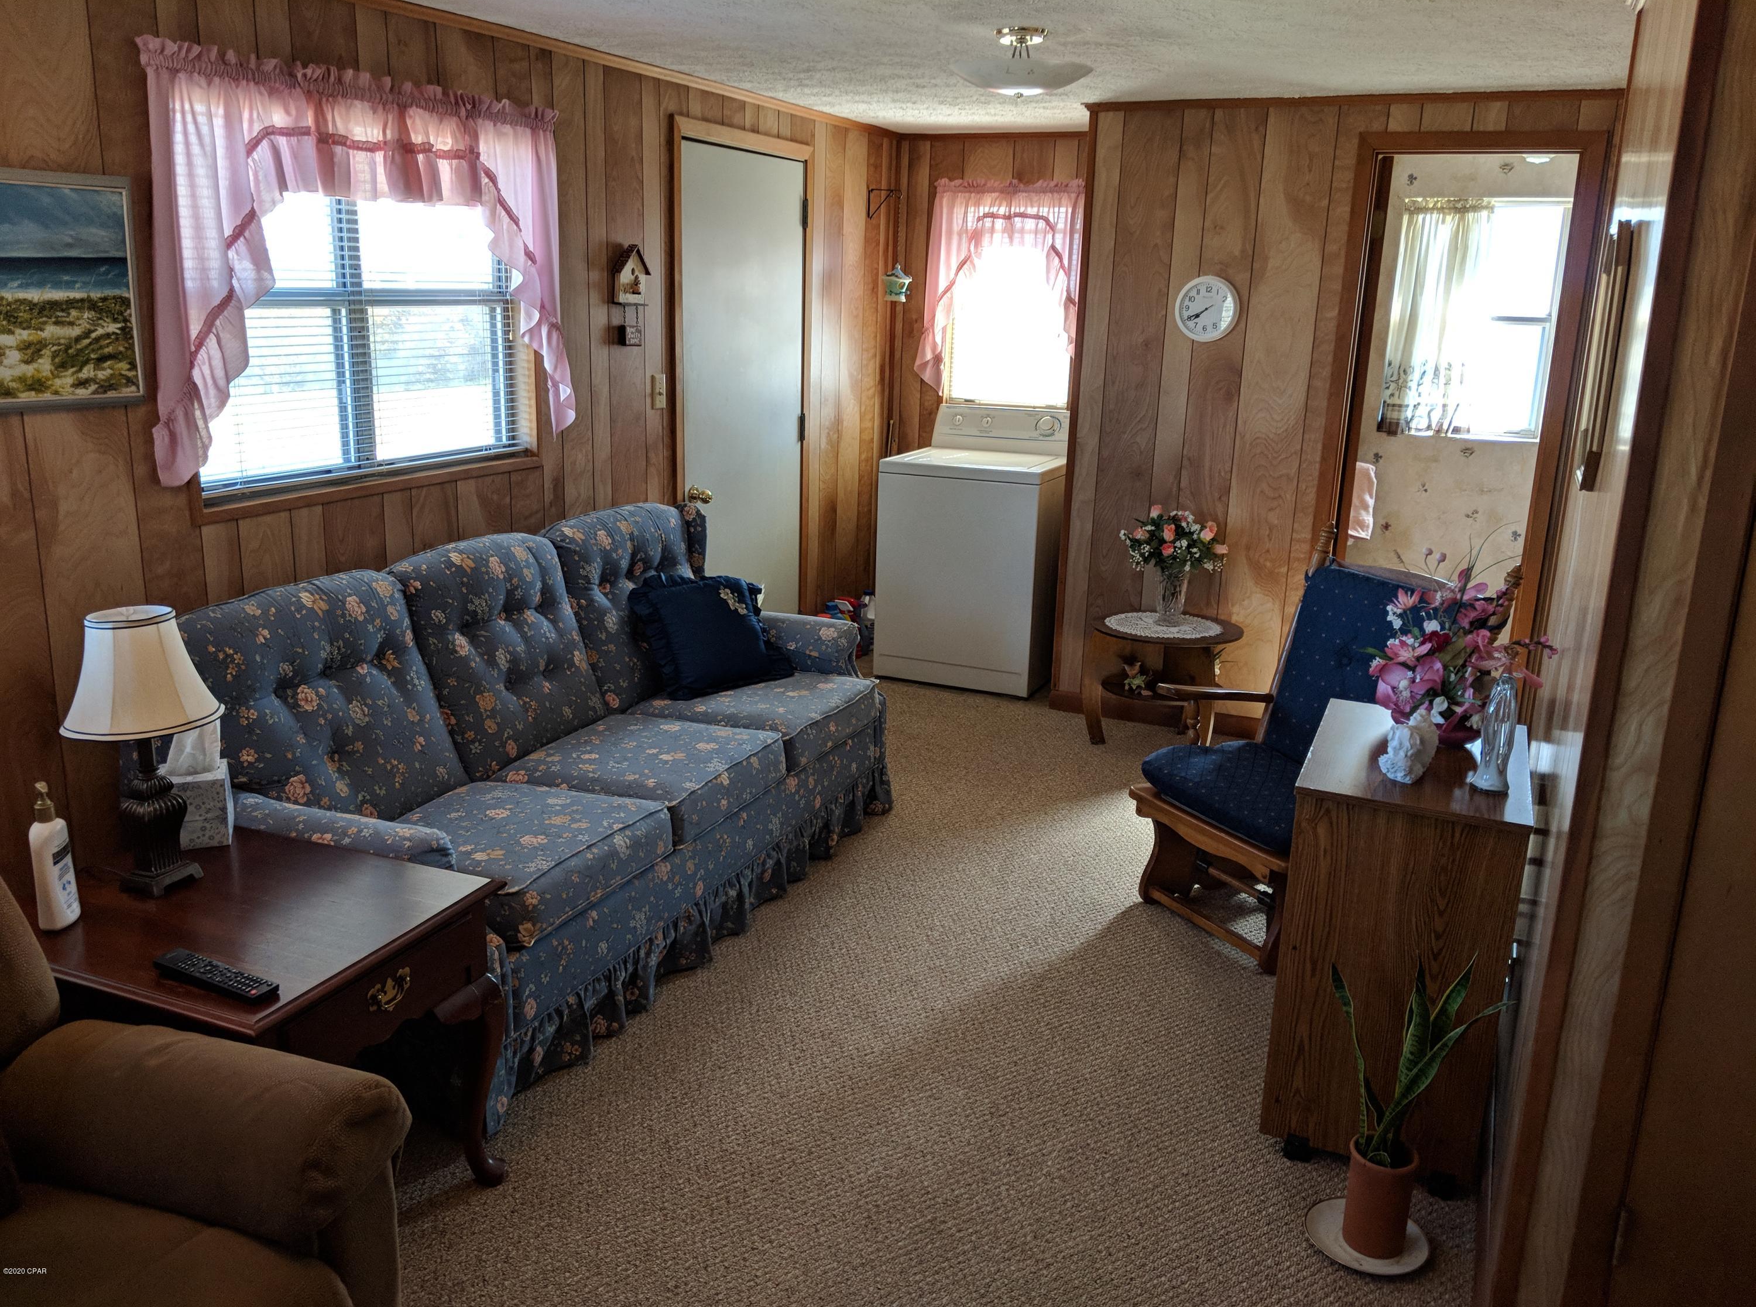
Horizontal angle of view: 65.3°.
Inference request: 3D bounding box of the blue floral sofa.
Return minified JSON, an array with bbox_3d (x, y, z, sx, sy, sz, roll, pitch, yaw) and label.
[{"bbox_3d":[-0.737,0.202,3.581,0.900,0.960,2.000,8,17,23],"label":"blue floral sofa"}]

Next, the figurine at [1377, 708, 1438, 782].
[{"bbox_3d":[0.988,0.160,2.534,0.085,0.135,0.100,-2,16,-14],"label":"figurine"}]

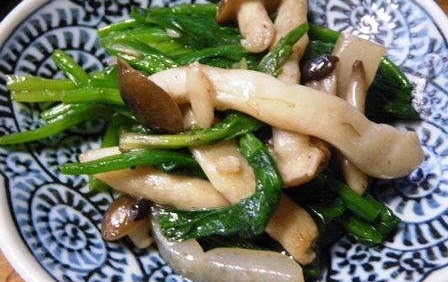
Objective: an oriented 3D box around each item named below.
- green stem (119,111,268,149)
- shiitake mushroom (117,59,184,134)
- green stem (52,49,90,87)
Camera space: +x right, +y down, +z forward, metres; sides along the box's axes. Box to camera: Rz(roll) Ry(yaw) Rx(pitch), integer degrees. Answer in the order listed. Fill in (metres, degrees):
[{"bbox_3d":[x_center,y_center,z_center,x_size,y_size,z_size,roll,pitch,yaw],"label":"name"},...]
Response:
[{"bbox_3d":[-0.011,-0.004,0.219,0.048,0.008,0.009,-9,56,-6],"label":"green stem"},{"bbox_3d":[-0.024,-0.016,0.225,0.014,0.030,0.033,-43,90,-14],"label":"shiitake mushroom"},{"bbox_3d":[-0.055,-0.026,0.238,0.005,0.005,0.018,-32,61,-20],"label":"green stem"}]

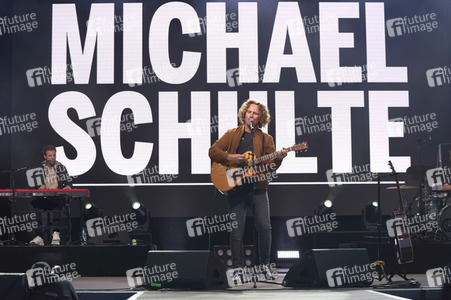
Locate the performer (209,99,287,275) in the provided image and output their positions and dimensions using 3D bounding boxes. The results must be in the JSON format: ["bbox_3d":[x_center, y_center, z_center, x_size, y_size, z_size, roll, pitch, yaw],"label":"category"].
[{"bbox_3d":[0.225,0.405,10.400,0.760,1.820,0.480,-1,-6,10],"label":"performer"}]

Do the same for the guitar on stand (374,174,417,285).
[{"bbox_3d":[1.675,0.793,10.300,0.440,1.120,0.450,-1,-6,6],"label":"guitar on stand"}]

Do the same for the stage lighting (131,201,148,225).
[{"bbox_3d":[-1.386,1.088,17.000,0.340,0.480,0.330,-3,-6,24],"label":"stage lighting"}]

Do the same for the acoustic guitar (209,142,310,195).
[{"bbox_3d":[0.339,0.108,10.220,1.030,0.410,0.130,-18,-3,3],"label":"acoustic guitar"}]

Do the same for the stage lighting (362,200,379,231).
[{"bbox_3d":[2.542,1.147,18.000,0.355,0.510,0.330,1,-6,-12],"label":"stage lighting"}]

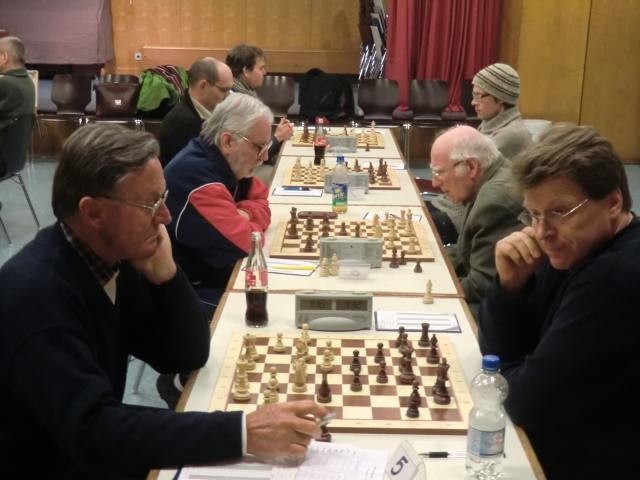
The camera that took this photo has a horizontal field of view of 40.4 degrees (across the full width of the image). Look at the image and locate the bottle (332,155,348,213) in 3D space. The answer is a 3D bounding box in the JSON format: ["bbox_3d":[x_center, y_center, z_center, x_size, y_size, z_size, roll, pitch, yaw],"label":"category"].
[{"bbox_3d":[0.086,-0.232,3.534,0.065,0.231,0.065,1,14,1],"label":"bottle"}]

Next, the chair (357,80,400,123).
[{"bbox_3d":[0.625,-1.234,9.150,0.490,0.860,0.540,1,14,1],"label":"chair"}]

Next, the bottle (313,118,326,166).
[{"bbox_3d":[0.003,-0.524,4.631,0.062,0.245,0.062,1,14,1],"label":"bottle"}]

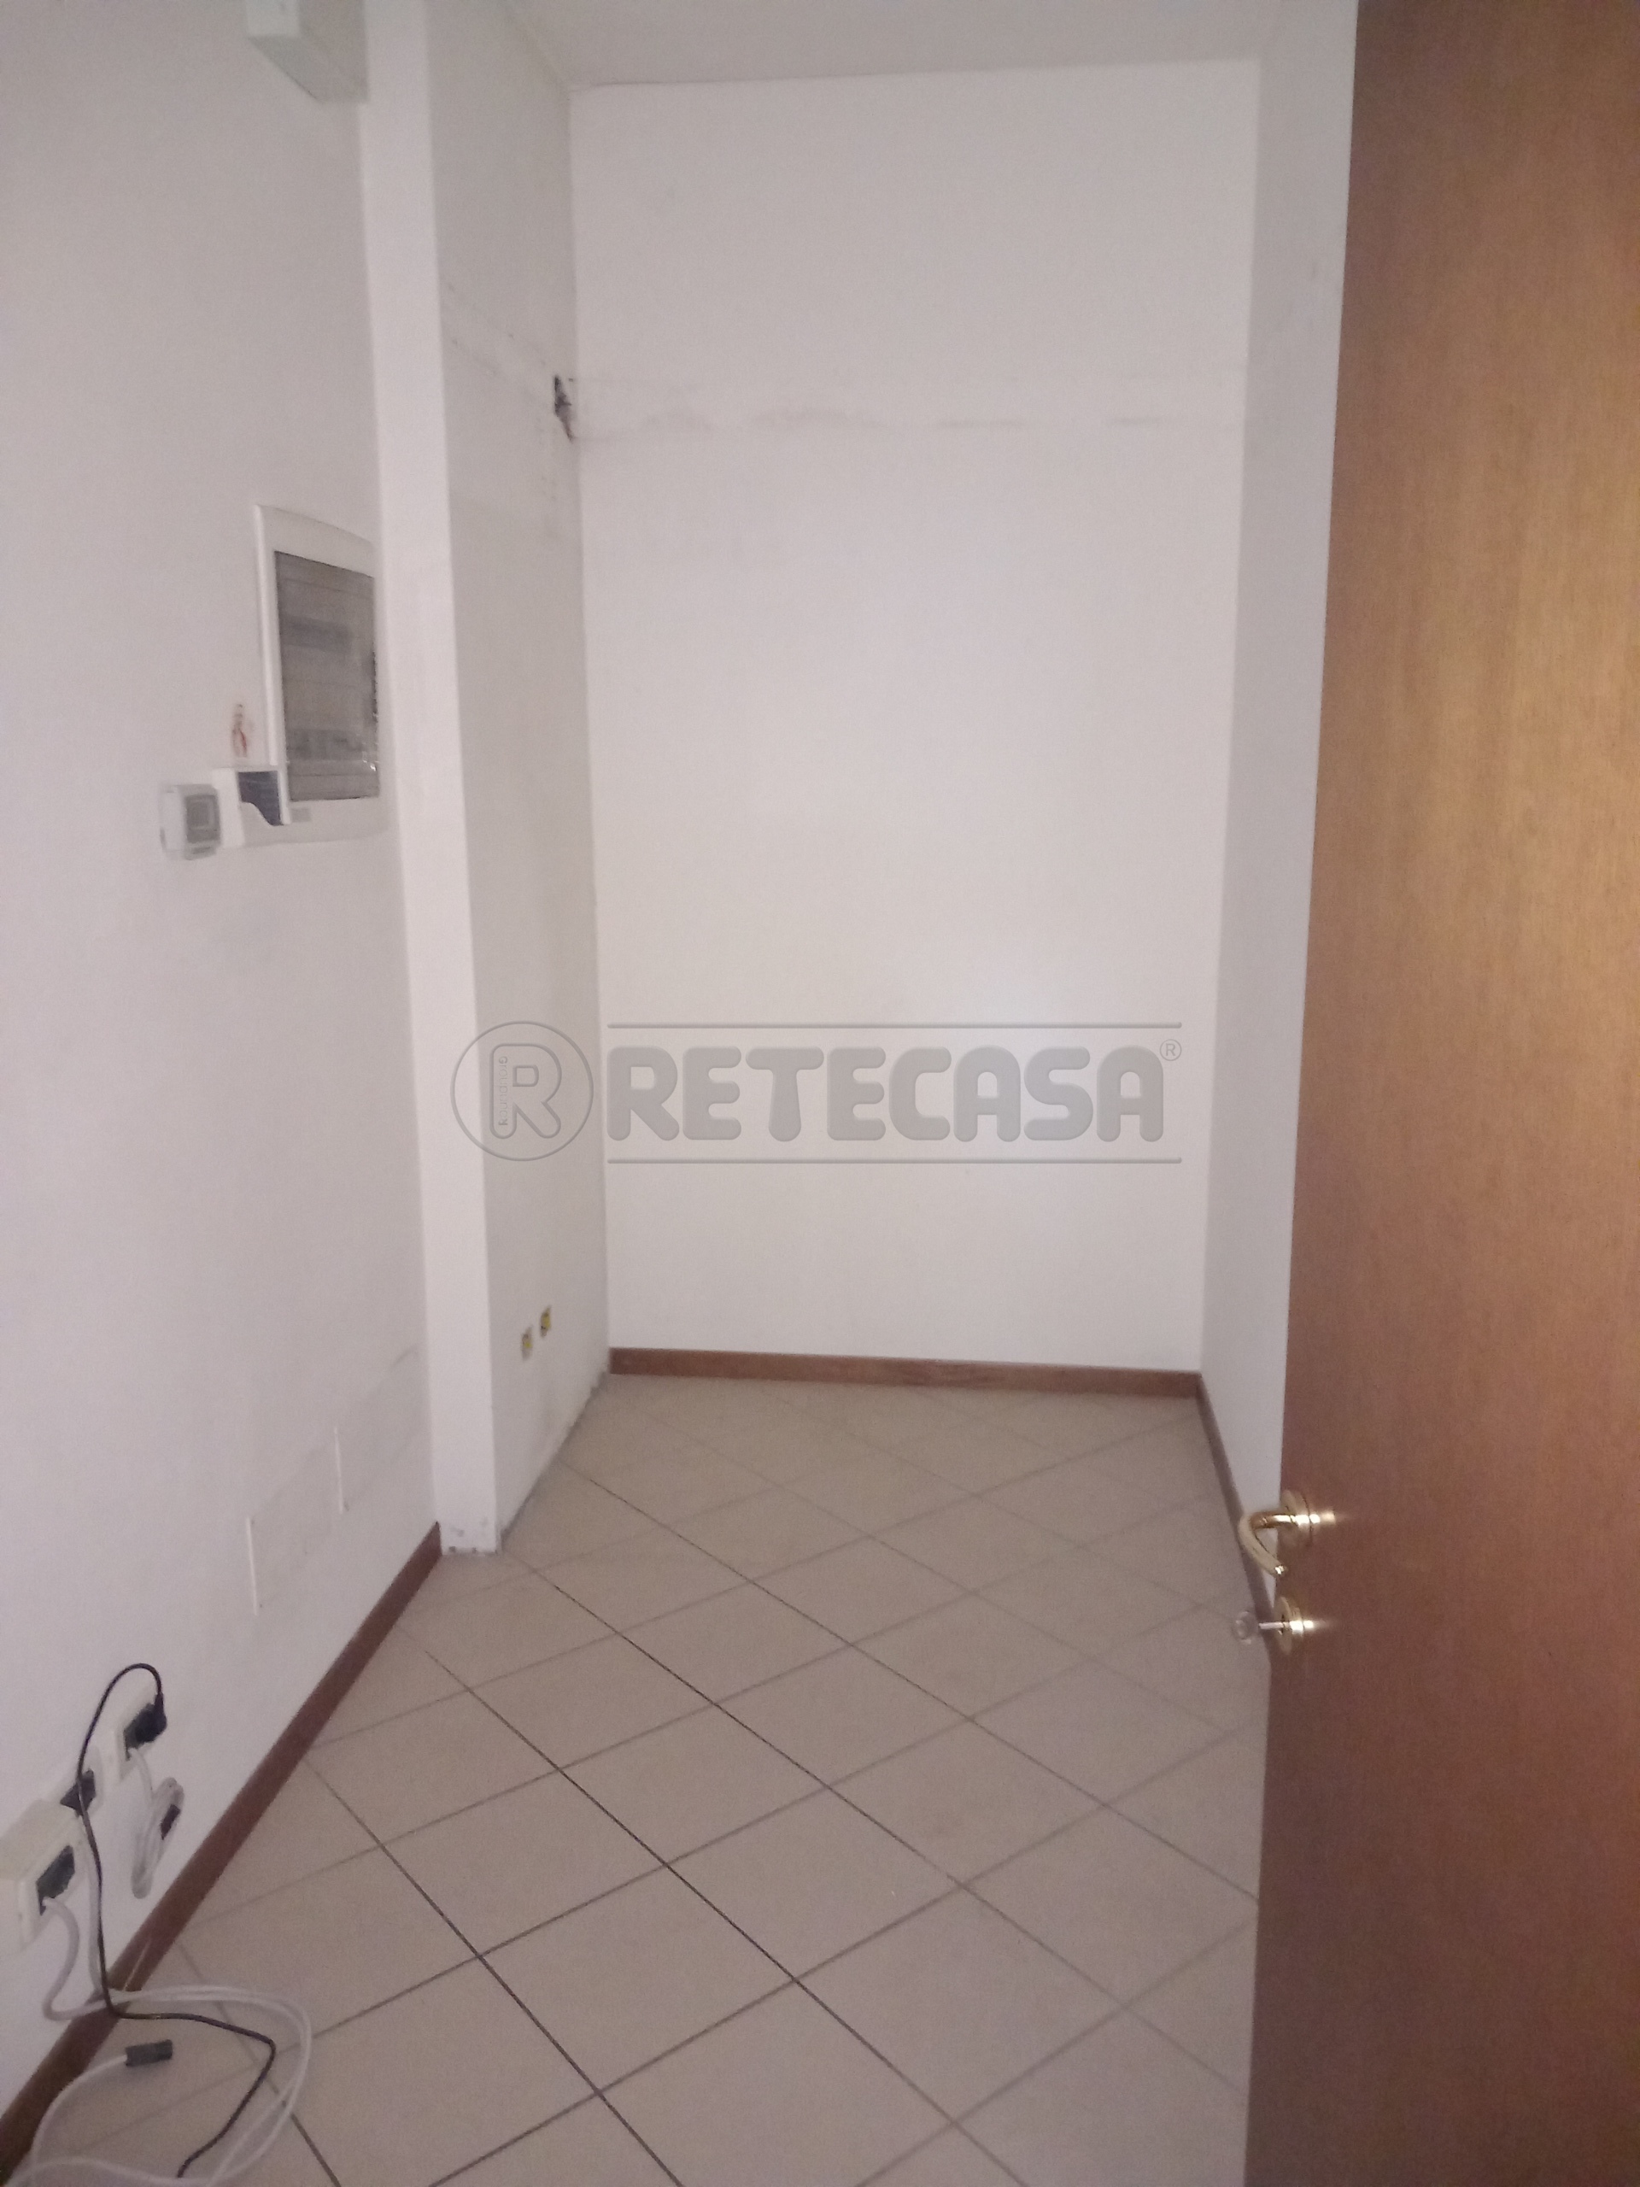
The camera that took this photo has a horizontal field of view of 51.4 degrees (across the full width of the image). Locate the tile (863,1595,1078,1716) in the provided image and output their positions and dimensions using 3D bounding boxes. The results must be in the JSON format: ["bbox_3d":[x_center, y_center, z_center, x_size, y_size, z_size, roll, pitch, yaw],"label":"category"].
[{"bbox_3d":[0.272,1.007,3.065,0.301,0.010,0.301,-9,15,-38],"label":"tile"}]

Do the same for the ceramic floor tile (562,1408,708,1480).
[{"bbox_3d":[-0.493,0.820,3.991,0.301,0.010,0.301,-9,15,-38],"label":"ceramic floor tile"}]

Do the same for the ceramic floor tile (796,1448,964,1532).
[{"bbox_3d":[0.126,0.872,3.710,0.300,0.010,0.300,-9,15,-38],"label":"ceramic floor tile"}]

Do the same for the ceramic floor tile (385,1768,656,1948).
[{"bbox_3d":[-0.435,1.123,2.502,0.300,0.010,0.300,-9,15,-38],"label":"ceramic floor tile"}]

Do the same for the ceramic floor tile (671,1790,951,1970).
[{"bbox_3d":[-0.010,1.128,2.450,0.300,0.010,0.300,-9,15,-38],"label":"ceramic floor tile"}]

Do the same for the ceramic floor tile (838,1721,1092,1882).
[{"bbox_3d":[0.224,1.089,2.636,0.300,0.010,0.300,-9,15,-38],"label":"ceramic floor tile"}]

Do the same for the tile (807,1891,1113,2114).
[{"bbox_3d":[0.181,1.176,2.220,0.300,0.010,0.300,-9,15,-38],"label":"tile"}]

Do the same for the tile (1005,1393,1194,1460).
[{"bbox_3d":[0.615,0.791,4.068,0.300,0.010,0.300,-9,15,-38],"label":"tile"}]

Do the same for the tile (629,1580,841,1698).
[{"bbox_3d":[-0.157,0.993,3.095,0.300,0.010,0.300,-9,15,-38],"label":"tile"}]

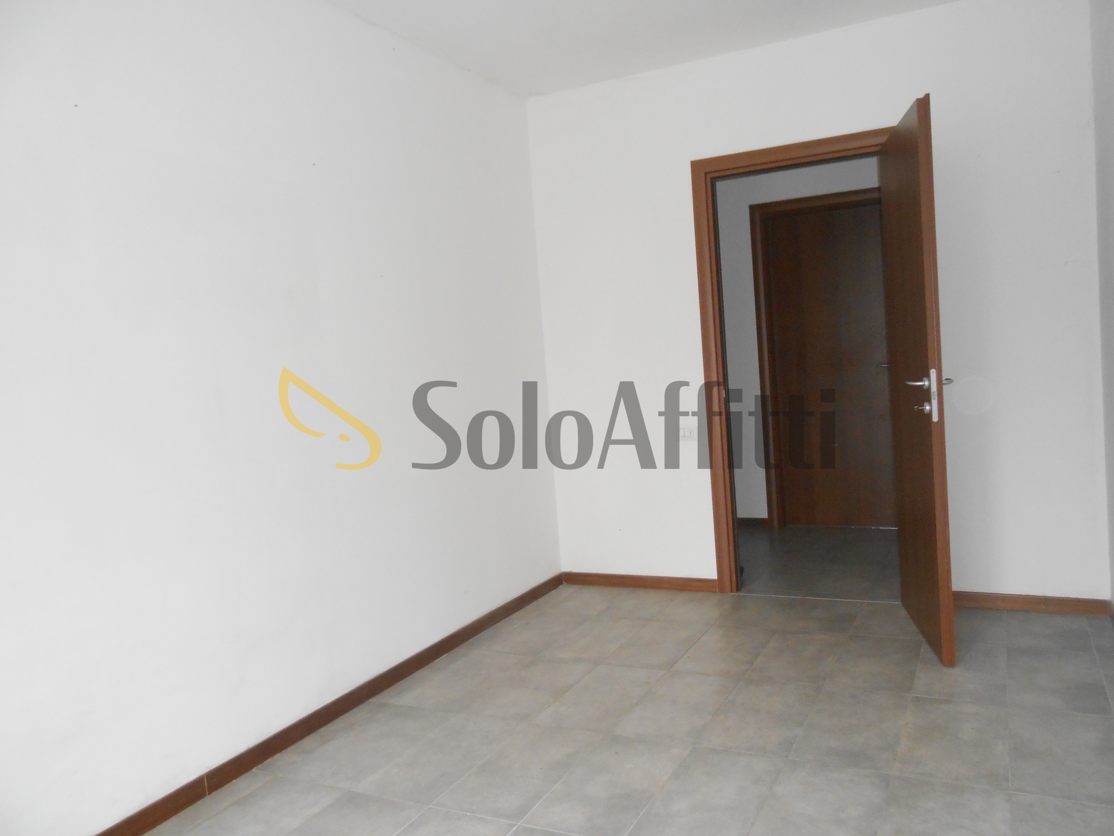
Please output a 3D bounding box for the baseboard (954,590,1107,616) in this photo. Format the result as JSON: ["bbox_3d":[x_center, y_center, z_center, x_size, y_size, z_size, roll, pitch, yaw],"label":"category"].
[{"bbox_3d":[2.013,0.815,3.686,0.707,0.074,0.013,-3,4,28],"label":"baseboard"}]

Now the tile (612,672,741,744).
[{"bbox_3d":[0.447,1.043,3.042,0.300,0.010,0.601,-3,4,27],"label":"tile"}]

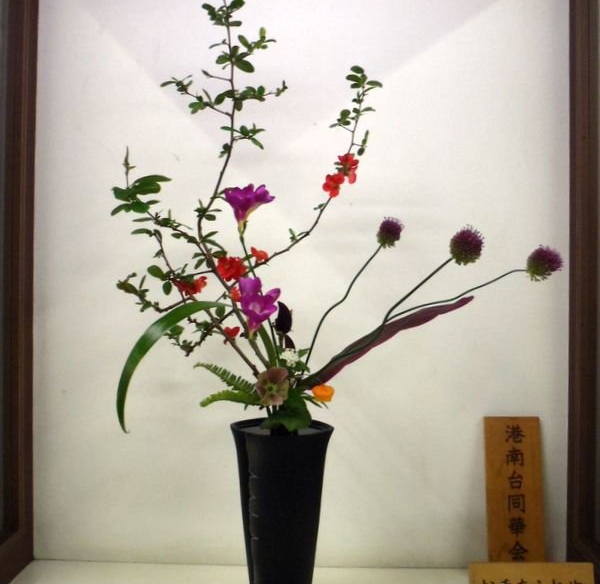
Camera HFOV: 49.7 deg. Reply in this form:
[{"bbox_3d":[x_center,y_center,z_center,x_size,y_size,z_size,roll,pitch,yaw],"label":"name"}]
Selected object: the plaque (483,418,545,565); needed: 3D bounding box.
[{"bbox_3d":[0.340,0.321,1.026,0.089,0.243,0.010,0,-7,2],"label":"plaque"}]

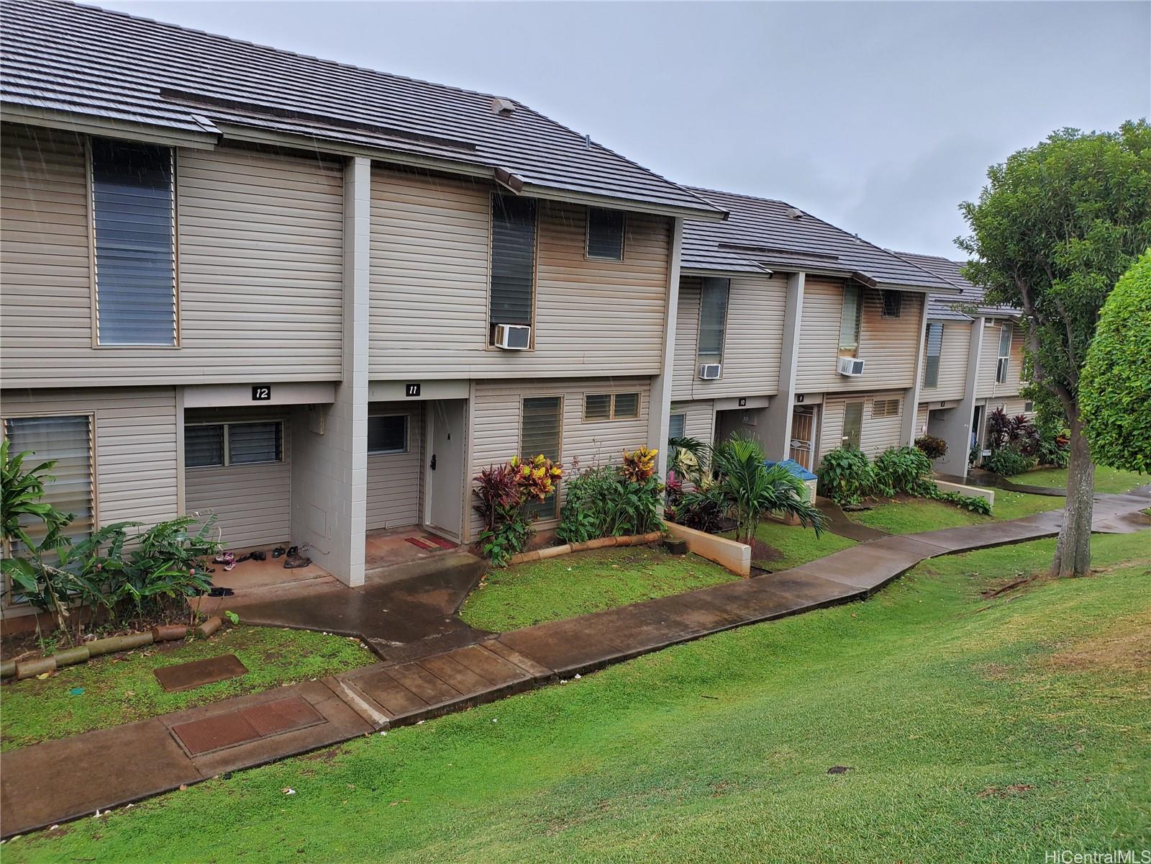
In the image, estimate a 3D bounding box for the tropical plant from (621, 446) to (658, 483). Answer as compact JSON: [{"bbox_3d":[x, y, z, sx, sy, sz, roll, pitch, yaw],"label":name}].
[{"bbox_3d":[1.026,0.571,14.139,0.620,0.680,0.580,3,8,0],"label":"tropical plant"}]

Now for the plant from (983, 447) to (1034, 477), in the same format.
[{"bbox_3d":[14.678,0.983,29.318,1.700,0.880,1.300,-4,11,-39],"label":"plant"}]

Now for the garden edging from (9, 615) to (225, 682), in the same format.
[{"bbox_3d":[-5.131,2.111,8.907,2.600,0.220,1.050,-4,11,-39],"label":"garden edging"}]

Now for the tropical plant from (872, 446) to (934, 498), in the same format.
[{"bbox_3d":[8.443,0.986,22.291,1.550,1.200,1.300,-4,11,-39],"label":"tropical plant"}]

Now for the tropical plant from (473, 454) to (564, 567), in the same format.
[{"bbox_3d":[-0.812,1.095,12.668,1.350,1.520,0.950,-4,11,-39],"label":"tropical plant"}]

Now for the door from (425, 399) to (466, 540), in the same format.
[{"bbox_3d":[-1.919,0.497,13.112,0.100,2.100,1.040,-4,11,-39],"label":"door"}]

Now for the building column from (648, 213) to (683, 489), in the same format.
[{"bbox_3d":[1.452,-0.904,14.534,0.200,5.200,0.300,-4,11,-39],"label":"building column"}]

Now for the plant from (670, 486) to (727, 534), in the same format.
[{"bbox_3d":[2.246,1.462,15.896,1.050,0.900,0.950,-4,11,-39],"label":"plant"}]

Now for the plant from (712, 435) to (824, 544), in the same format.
[{"bbox_3d":[3.368,1.040,15.232,1.800,2.000,1.700,-4,11,-39],"label":"plant"}]

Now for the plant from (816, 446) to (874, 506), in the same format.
[{"bbox_3d":[6.452,1.034,20.696,1.400,1.350,1.200,-4,11,-39],"label":"plant"}]

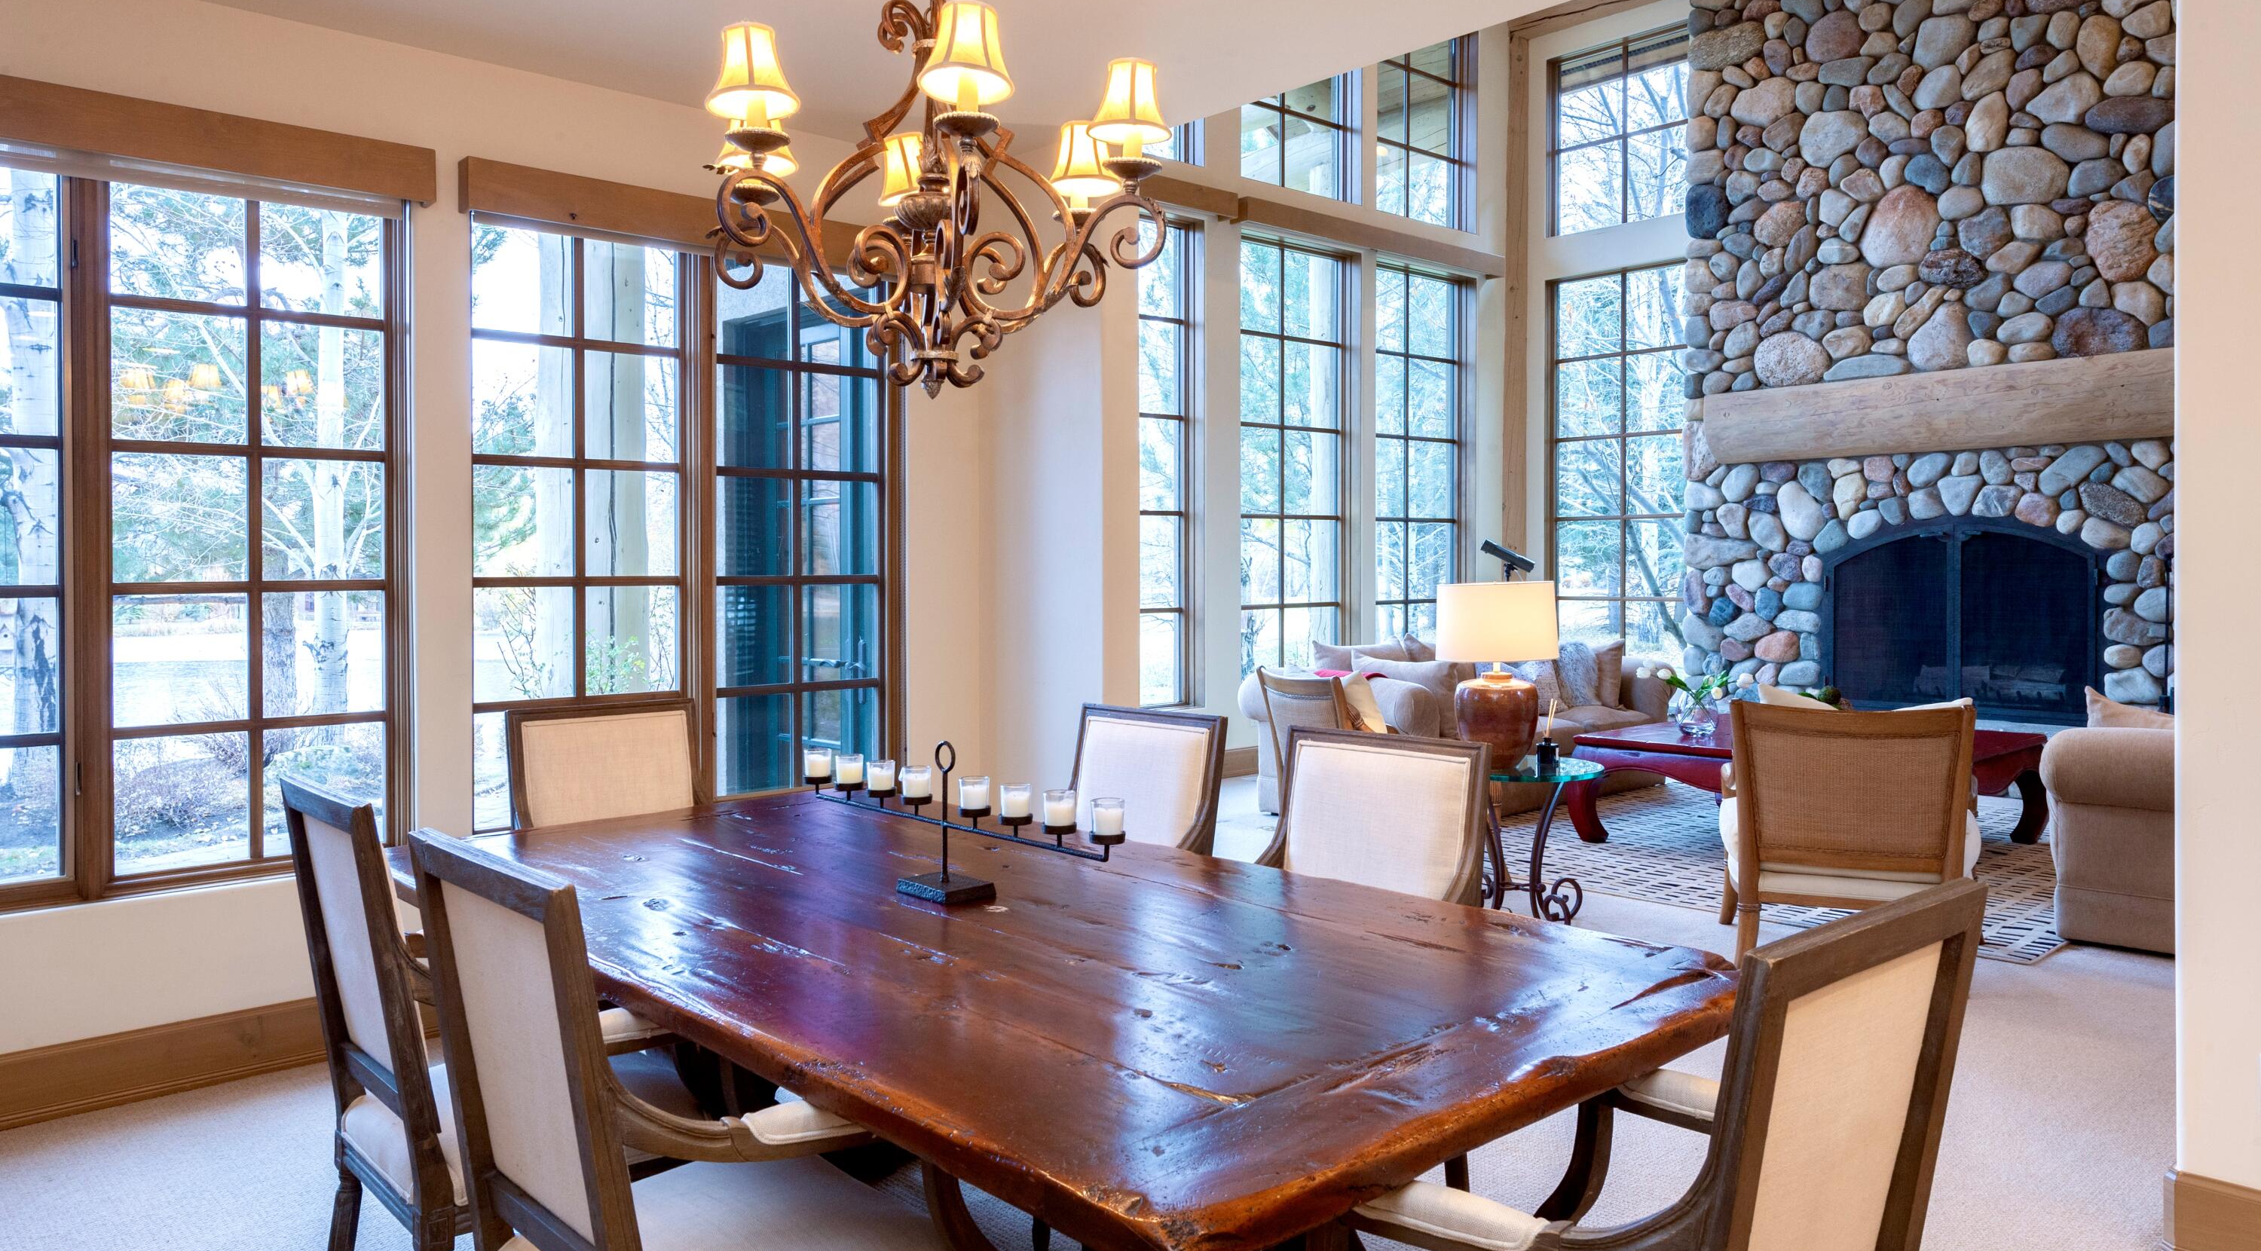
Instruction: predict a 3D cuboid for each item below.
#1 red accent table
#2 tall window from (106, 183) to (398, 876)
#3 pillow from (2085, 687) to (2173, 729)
[{"bbox_3d":[3.134,0.777,7.036,1.600,0.480,1.560,-2,3,-43],"label":"red accent table"},{"bbox_3d":[-2.301,-0.252,3.979,0.685,1.816,0.079,-2,3,-42],"label":"tall window"},{"bbox_3d":[3.658,0.432,5.304,0.170,0.460,0.520,-26,18,-39],"label":"pillow"}]

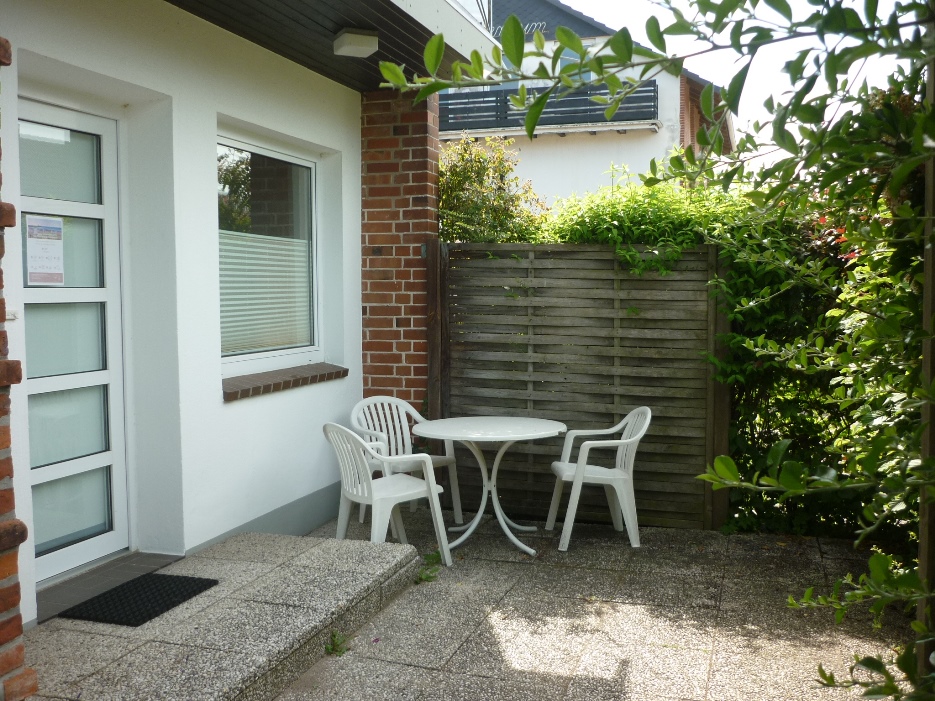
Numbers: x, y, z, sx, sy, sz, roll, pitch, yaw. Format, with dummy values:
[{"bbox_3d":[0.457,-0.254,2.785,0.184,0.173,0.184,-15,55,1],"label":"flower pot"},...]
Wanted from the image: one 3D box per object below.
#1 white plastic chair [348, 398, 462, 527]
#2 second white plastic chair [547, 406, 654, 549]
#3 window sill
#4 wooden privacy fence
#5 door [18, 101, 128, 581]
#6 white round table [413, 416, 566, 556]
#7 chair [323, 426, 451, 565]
[{"bbox_3d":[-0.414,0.732,5.861,0.565,0.805,0.580,-3,5,-39],"label":"white plastic chair"},{"bbox_3d":[0.799,0.740,5.386,0.580,0.805,0.565,0,4,-4],"label":"second white plastic chair"},{"bbox_3d":[-1.117,0.175,5.342,0.185,0.088,1.460,1,4,18],"label":"window sill"},{"bbox_3d":[0.680,0.205,5.852,1.992,1.820,0.090,1,4,20],"label":"wooden privacy fence"},{"bbox_3d":[-1.823,-0.038,3.943,0.075,2.080,0.840,1,4,18],"label":"door"},{"bbox_3d":[0.134,0.802,5.364,0.920,0.706,0.920,0,4,0],"label":"white round table"},{"bbox_3d":[-0.472,0.786,4.982,0.580,0.805,0.565,-3,4,-34],"label":"chair"}]

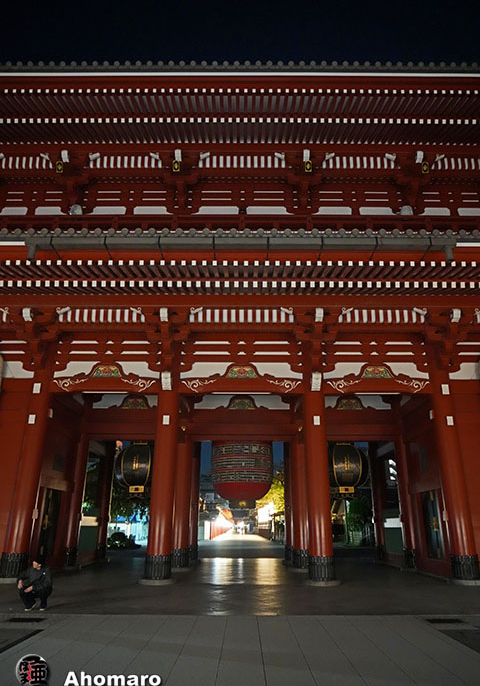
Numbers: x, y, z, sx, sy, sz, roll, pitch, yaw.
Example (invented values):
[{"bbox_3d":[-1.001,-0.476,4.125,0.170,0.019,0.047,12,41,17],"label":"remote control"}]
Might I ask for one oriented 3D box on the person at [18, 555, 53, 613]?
[{"bbox_3d":[-3.883,4.545,9.110,0.560,0.920,0.600,-8,-23,20],"label":"person"}]

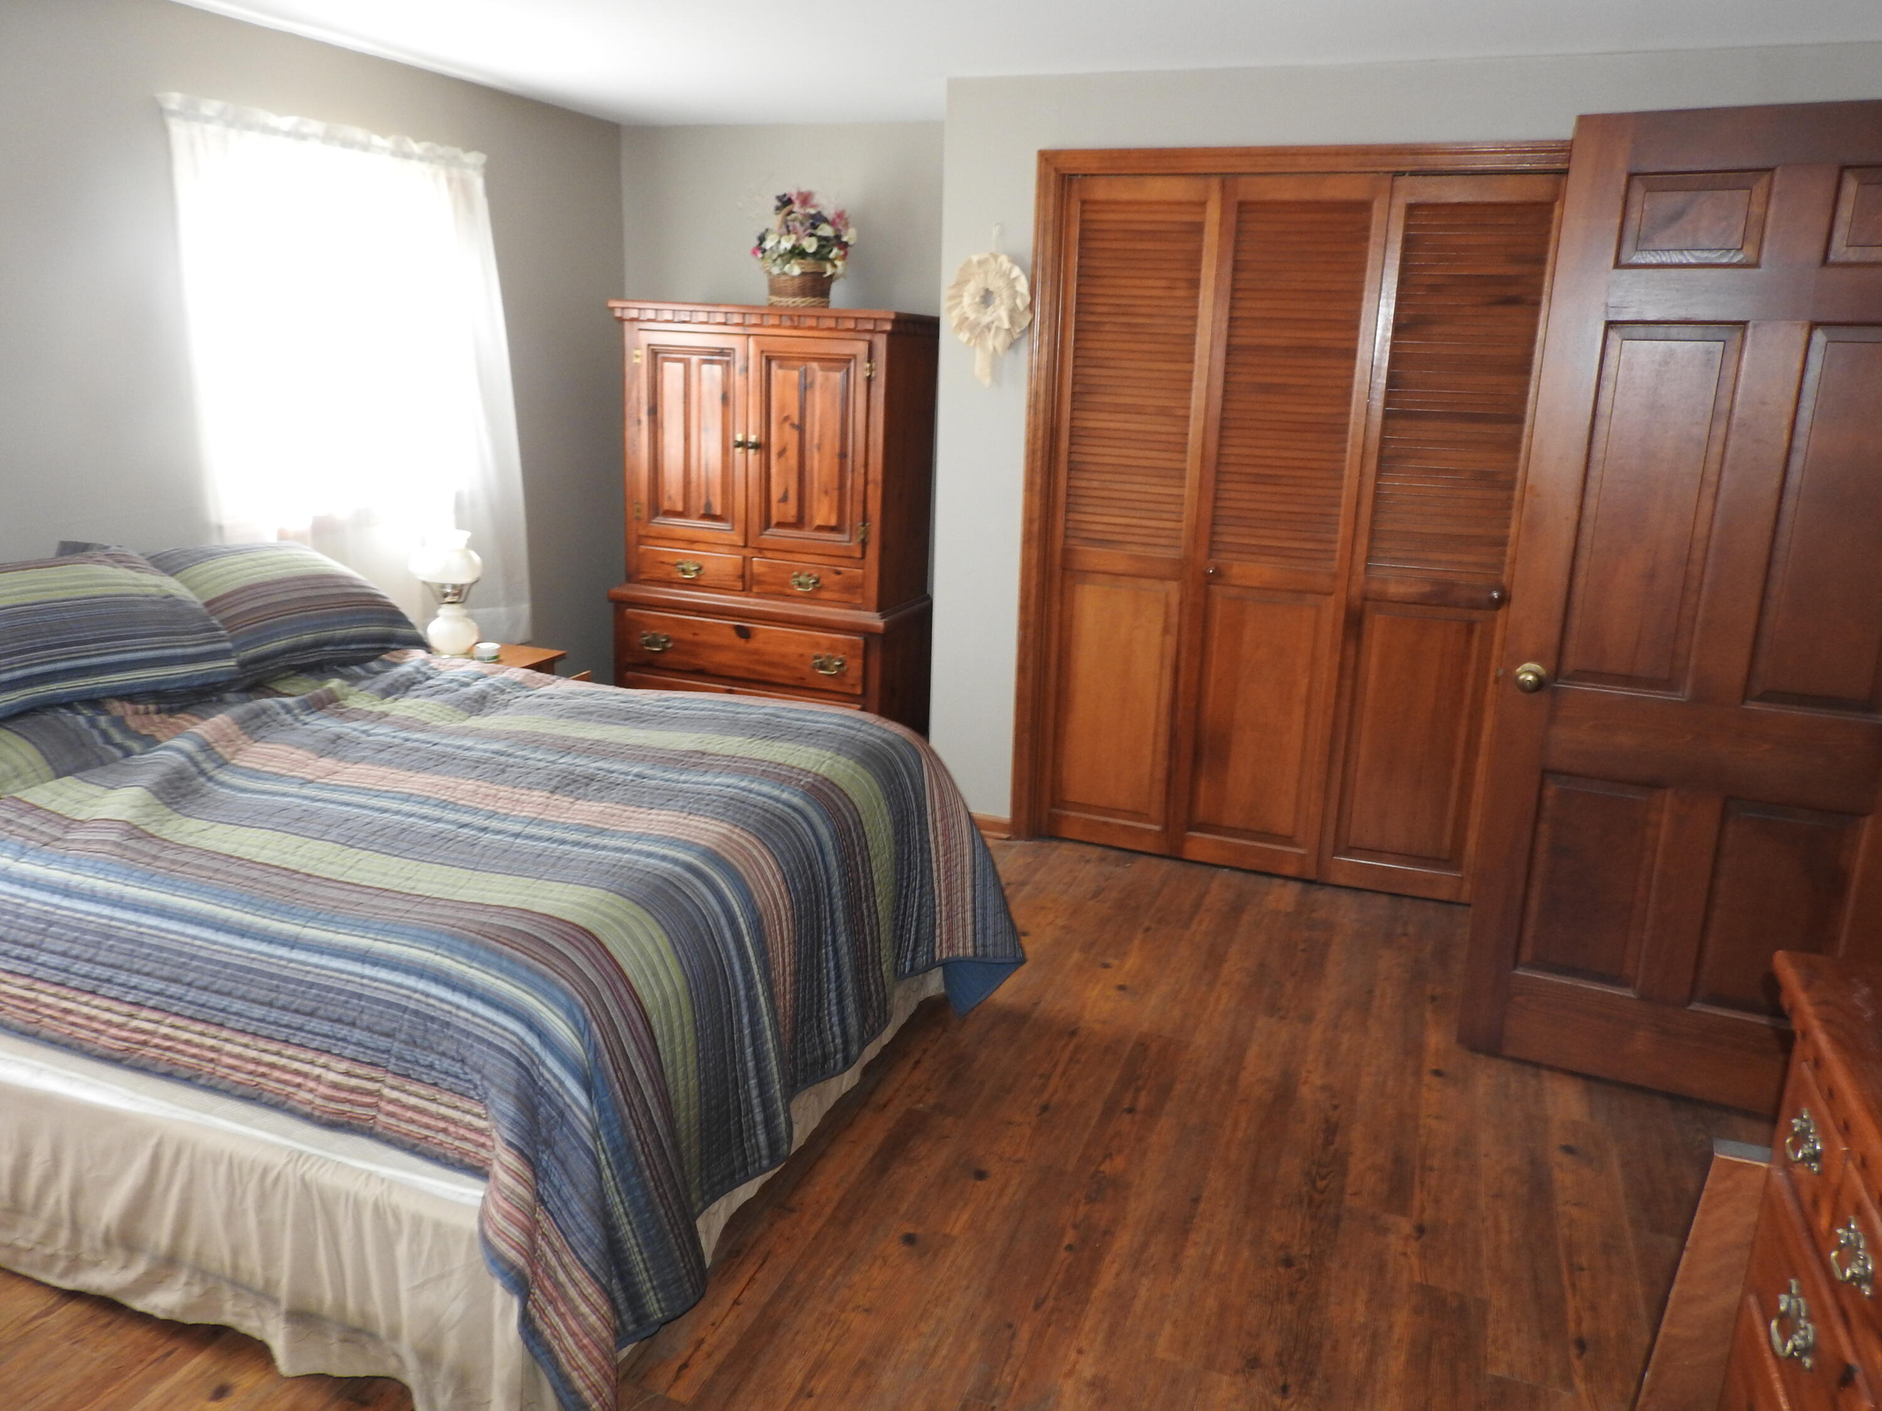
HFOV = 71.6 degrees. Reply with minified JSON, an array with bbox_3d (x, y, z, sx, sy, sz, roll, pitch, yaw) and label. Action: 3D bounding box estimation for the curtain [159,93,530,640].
[{"bbox_3d":[-1.639,-0.845,3.818,0.100,1.560,1.180,7,16,20],"label":"curtain"}]

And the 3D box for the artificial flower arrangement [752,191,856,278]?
[{"bbox_3d":[-0.460,-1.591,4.419,0.330,0.275,0.270,7,16,20],"label":"artificial flower arrangement"}]

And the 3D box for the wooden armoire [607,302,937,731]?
[{"bbox_3d":[-0.616,-0.577,4.789,1.100,1.670,0.470,7,16,20],"label":"wooden armoire"}]

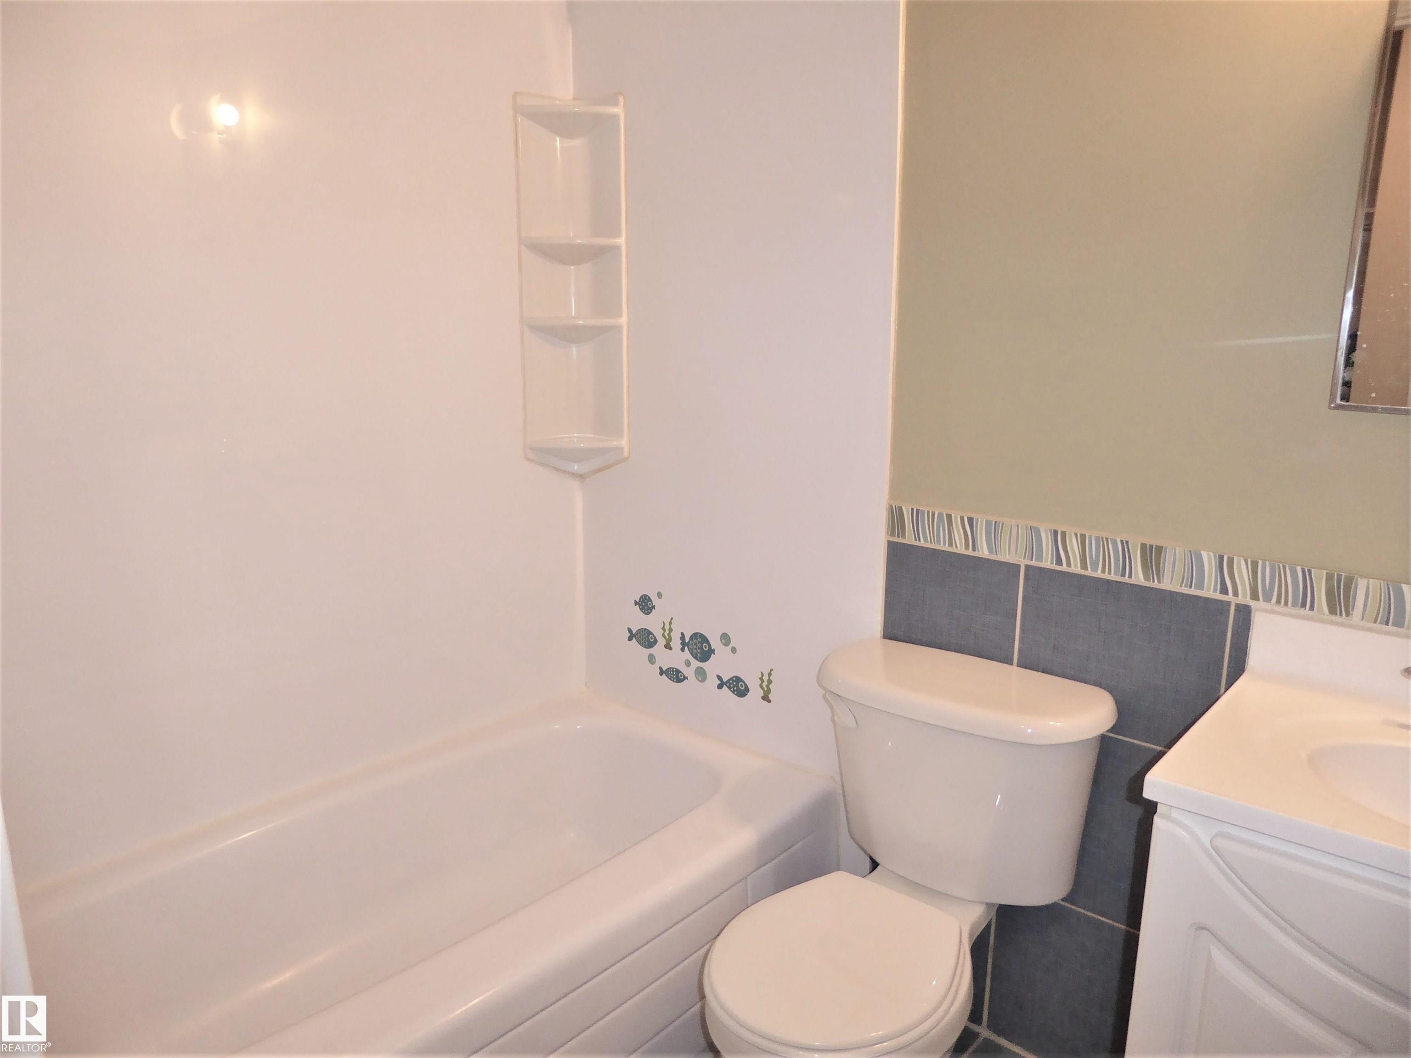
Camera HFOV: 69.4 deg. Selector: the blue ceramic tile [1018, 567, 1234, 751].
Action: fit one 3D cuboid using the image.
[{"bbox_3d":[0.664,0.210,1.650,0.325,0.254,0.010,11,16,41],"label":"blue ceramic tile"}]

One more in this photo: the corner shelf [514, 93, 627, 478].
[{"bbox_3d":[-0.292,-0.524,2.280,0.230,0.860,0.117,0,12,-3],"label":"corner shelf"}]

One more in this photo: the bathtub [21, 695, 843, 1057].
[{"bbox_3d":[-0.523,0.768,1.798,0.766,0.394,1.524,11,16,41],"label":"bathtub"}]

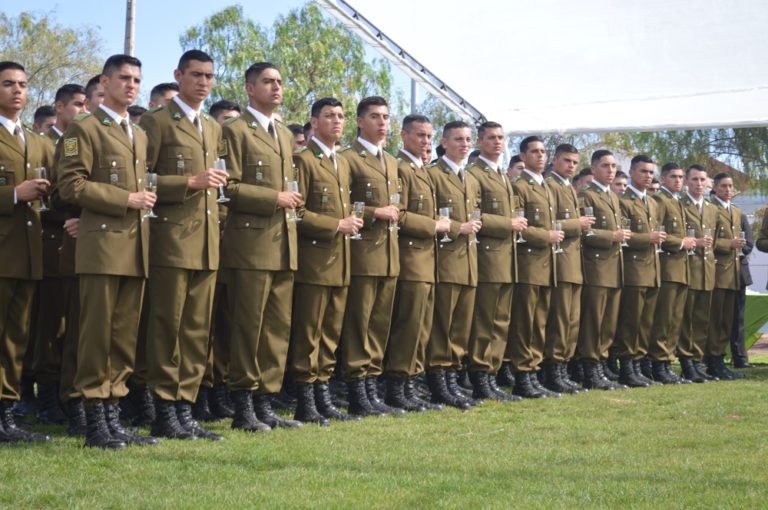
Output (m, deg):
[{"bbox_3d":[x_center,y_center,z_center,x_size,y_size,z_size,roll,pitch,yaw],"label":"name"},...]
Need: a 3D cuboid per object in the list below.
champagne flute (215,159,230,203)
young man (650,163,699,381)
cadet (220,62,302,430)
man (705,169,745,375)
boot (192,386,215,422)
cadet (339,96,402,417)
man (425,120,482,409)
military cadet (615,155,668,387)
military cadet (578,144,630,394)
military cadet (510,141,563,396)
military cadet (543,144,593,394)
[{"bbox_3d":[-0.742,-0.340,8.000,0.060,0.200,0.060,-4,-1,0],"label":"champagne flute"},{"bbox_3d":[2.264,0.132,13.634,0.420,1.697,0.520,1,0,32],"label":"young man"},{"bbox_3d":[-0.609,-0.050,8.750,0.380,1.828,0.500,0,-2,33],"label":"cadet"},{"bbox_3d":[2.941,0.174,15.000,0.380,1.764,0.500,-1,-2,44],"label":"man"},{"bbox_3d":[-0.963,0.776,9.270,0.280,0.220,0.110,1,0,44],"label":"boot"},{"bbox_3d":[-0.052,0.003,9.832,0.420,1.794,0.520,1,0,37],"label":"cadet"},{"bbox_3d":[0.435,0.048,10.850,0.380,1.761,0.500,0,-2,35],"label":"man"},{"bbox_3d":[1.941,0.112,13.134,0.420,1.725,0.520,1,0,33],"label":"military cadet"},{"bbox_3d":[1.631,0.104,12.950,0.380,1.757,0.500,0,-2,35],"label":"military cadet"},{"bbox_3d":[1.024,0.076,11.734,0.420,1.749,0.520,1,0,32],"label":"military cadet"},{"bbox_3d":[1.306,0.089,12.430,0.380,1.750,0.500,0,-1,32],"label":"military cadet"}]

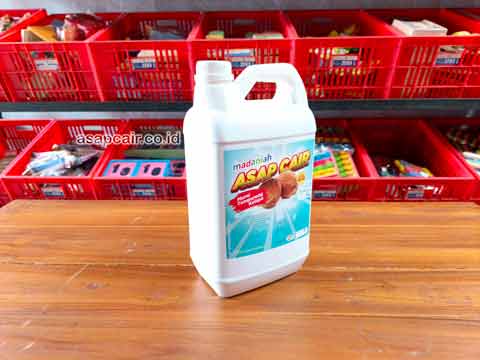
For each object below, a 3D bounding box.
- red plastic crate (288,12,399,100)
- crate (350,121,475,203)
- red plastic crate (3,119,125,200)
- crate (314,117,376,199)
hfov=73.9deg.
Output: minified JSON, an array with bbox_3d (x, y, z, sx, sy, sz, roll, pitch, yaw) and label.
[{"bbox_3d":[0.413,-0.590,1.478,0.400,0.250,0.500,0,39,1],"label":"red plastic crate"},{"bbox_3d":[0.770,-0.066,1.585,0.400,0.250,0.500,0,39,1],"label":"crate"},{"bbox_3d":[-0.693,-0.059,1.388,0.335,0.214,0.429,0,39,1],"label":"red plastic crate"},{"bbox_3d":[0.362,-0.066,1.594,0.400,0.250,0.500,0,39,1],"label":"crate"}]

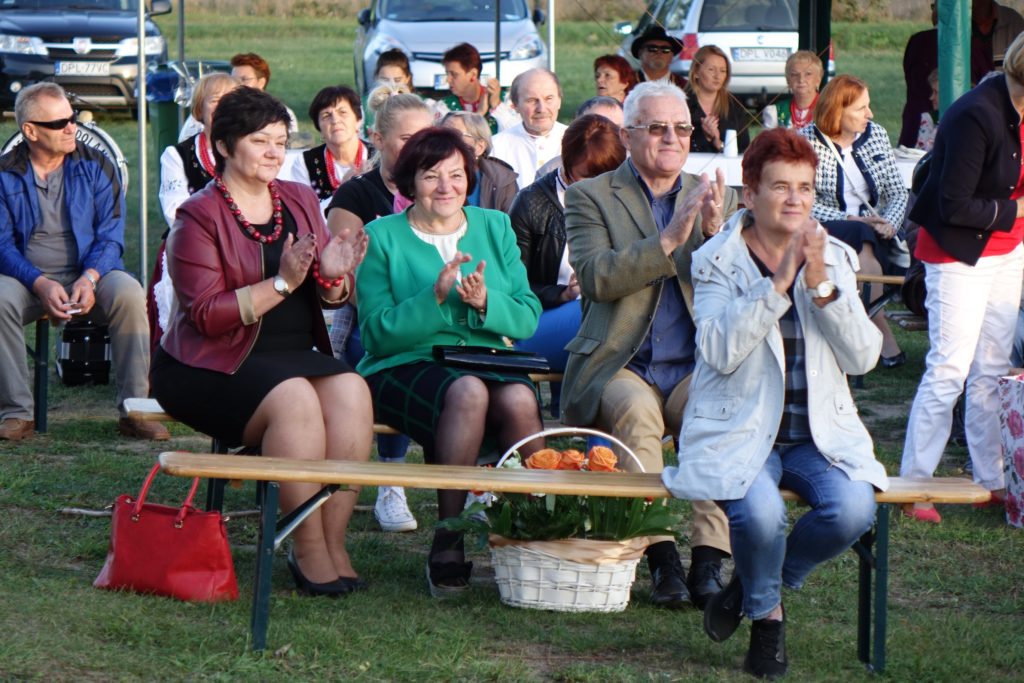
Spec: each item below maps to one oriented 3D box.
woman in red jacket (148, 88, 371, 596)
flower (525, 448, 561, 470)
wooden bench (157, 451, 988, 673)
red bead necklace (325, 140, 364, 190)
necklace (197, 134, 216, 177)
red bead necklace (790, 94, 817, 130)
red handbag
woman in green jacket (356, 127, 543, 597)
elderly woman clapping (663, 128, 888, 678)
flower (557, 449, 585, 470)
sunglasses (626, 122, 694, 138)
[{"bbox_3d":[-0.675,0.000,11.150,0.500,1.340,0.700,-4,7,-31],"label":"woman in red jacket"},{"bbox_3d":[0.082,0.322,11.150,0.090,0.070,0.085,-1,6,-6],"label":"flower"},{"bbox_3d":[0.160,0.572,10.570,2.130,0.470,0.250,2,6,-8],"label":"wooden bench"},{"bbox_3d":[-0.680,-0.719,16.750,0.165,0.210,0.150,-1,6,-5],"label":"red bead necklace"},{"bbox_3d":[-1.205,-0.745,16.600,0.160,0.210,0.150,-3,6,-24],"label":"necklace"},{"bbox_3d":[1.549,-1.216,21.800,0.155,0.190,0.140,0,6,2],"label":"red bead necklace"},{"bbox_3d":[-0.925,0.492,11.080,0.375,0.385,0.180,1,6,9],"label":"red handbag"},{"bbox_3d":[-0.165,0.050,11.100,0.500,1.250,0.720,-2,6,-13],"label":"woman in green jacket"},{"bbox_3d":[0.670,0.150,10.500,0.540,1.360,0.680,-3,6,-21],"label":"elderly woman clapping"},{"bbox_3d":[0.158,0.324,11.150,0.080,0.068,0.080,-1,6,-6],"label":"flower"},{"bbox_3d":[0.408,-0.580,11.330,0.142,0.045,0.140,-3,7,-28],"label":"sunglasses"}]

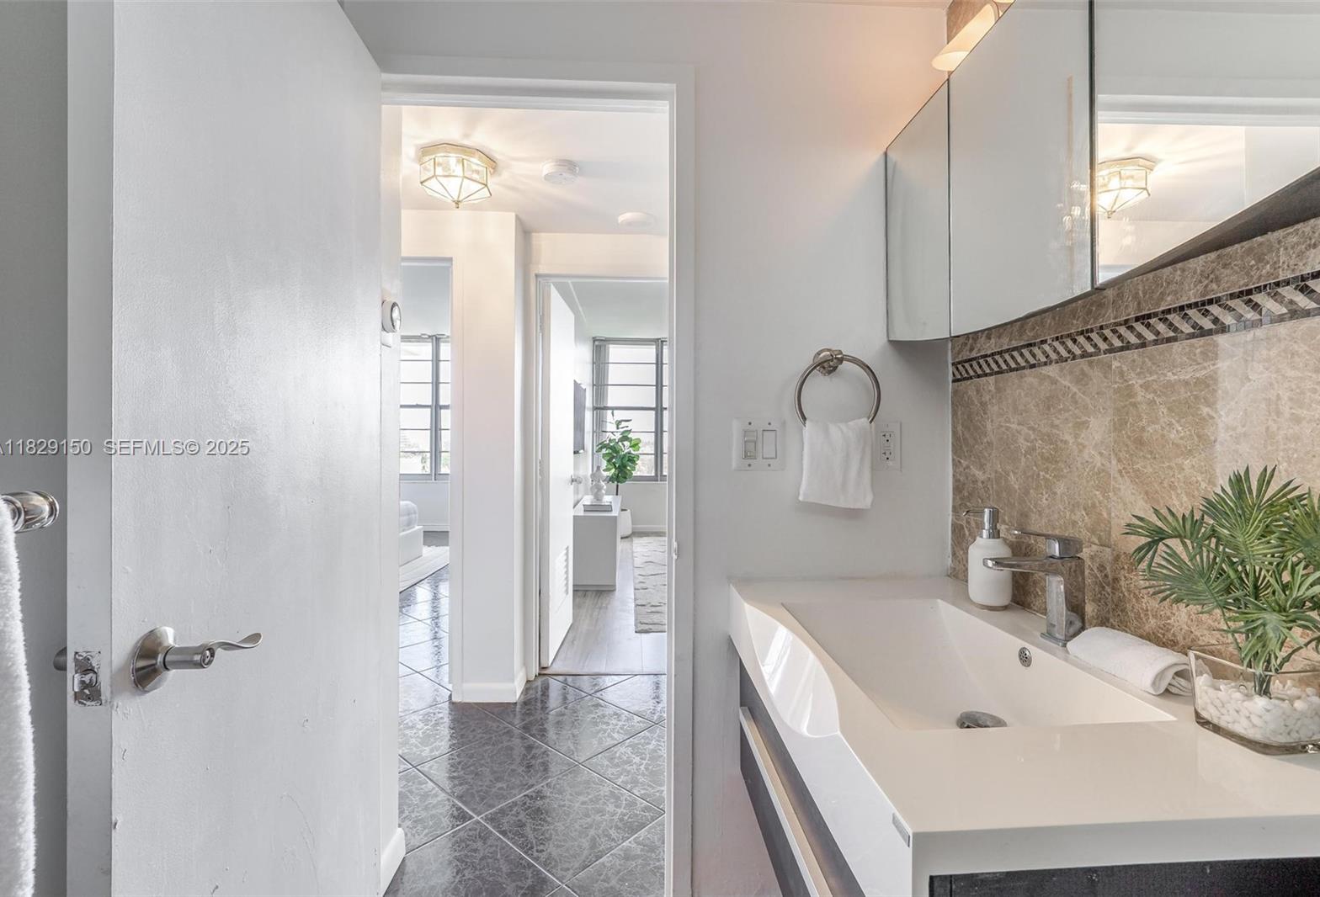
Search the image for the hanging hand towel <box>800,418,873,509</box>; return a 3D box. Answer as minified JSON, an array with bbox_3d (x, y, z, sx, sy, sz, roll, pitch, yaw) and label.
[{"bbox_3d":[0.392,0.033,1.335,0.167,0.207,0.050,0,0,-3],"label":"hanging hand towel"}]

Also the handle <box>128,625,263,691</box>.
[{"bbox_3d":[-0.492,0.216,0.654,0.062,0.066,0.141,0,0,-8],"label":"handle"}]

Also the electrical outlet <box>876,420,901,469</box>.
[{"bbox_3d":[0.534,-0.003,1.404,0.069,0.117,0.009,0,0,-3],"label":"electrical outlet"}]

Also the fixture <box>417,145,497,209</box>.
[{"bbox_3d":[-0.750,-0.975,2.225,0.265,0.170,0.265,0,0,-3],"label":"fixture"}]

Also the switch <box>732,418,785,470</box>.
[{"bbox_3d":[0.229,-0.007,1.386,0.122,0.119,0.010,0,0,-3],"label":"switch"}]

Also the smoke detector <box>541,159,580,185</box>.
[{"bbox_3d":[-0.370,-1.038,2.250,0.138,0.045,0.138,0,0,-3],"label":"smoke detector"}]

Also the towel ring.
[{"bbox_3d":[0.396,-0.124,1.362,0.193,0.219,0.080,0,0,-3],"label":"towel ring"}]

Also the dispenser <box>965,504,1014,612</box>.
[{"bbox_3d":[0.626,0.209,1.147,0.087,0.190,0.074,0,0,-3],"label":"dispenser"}]

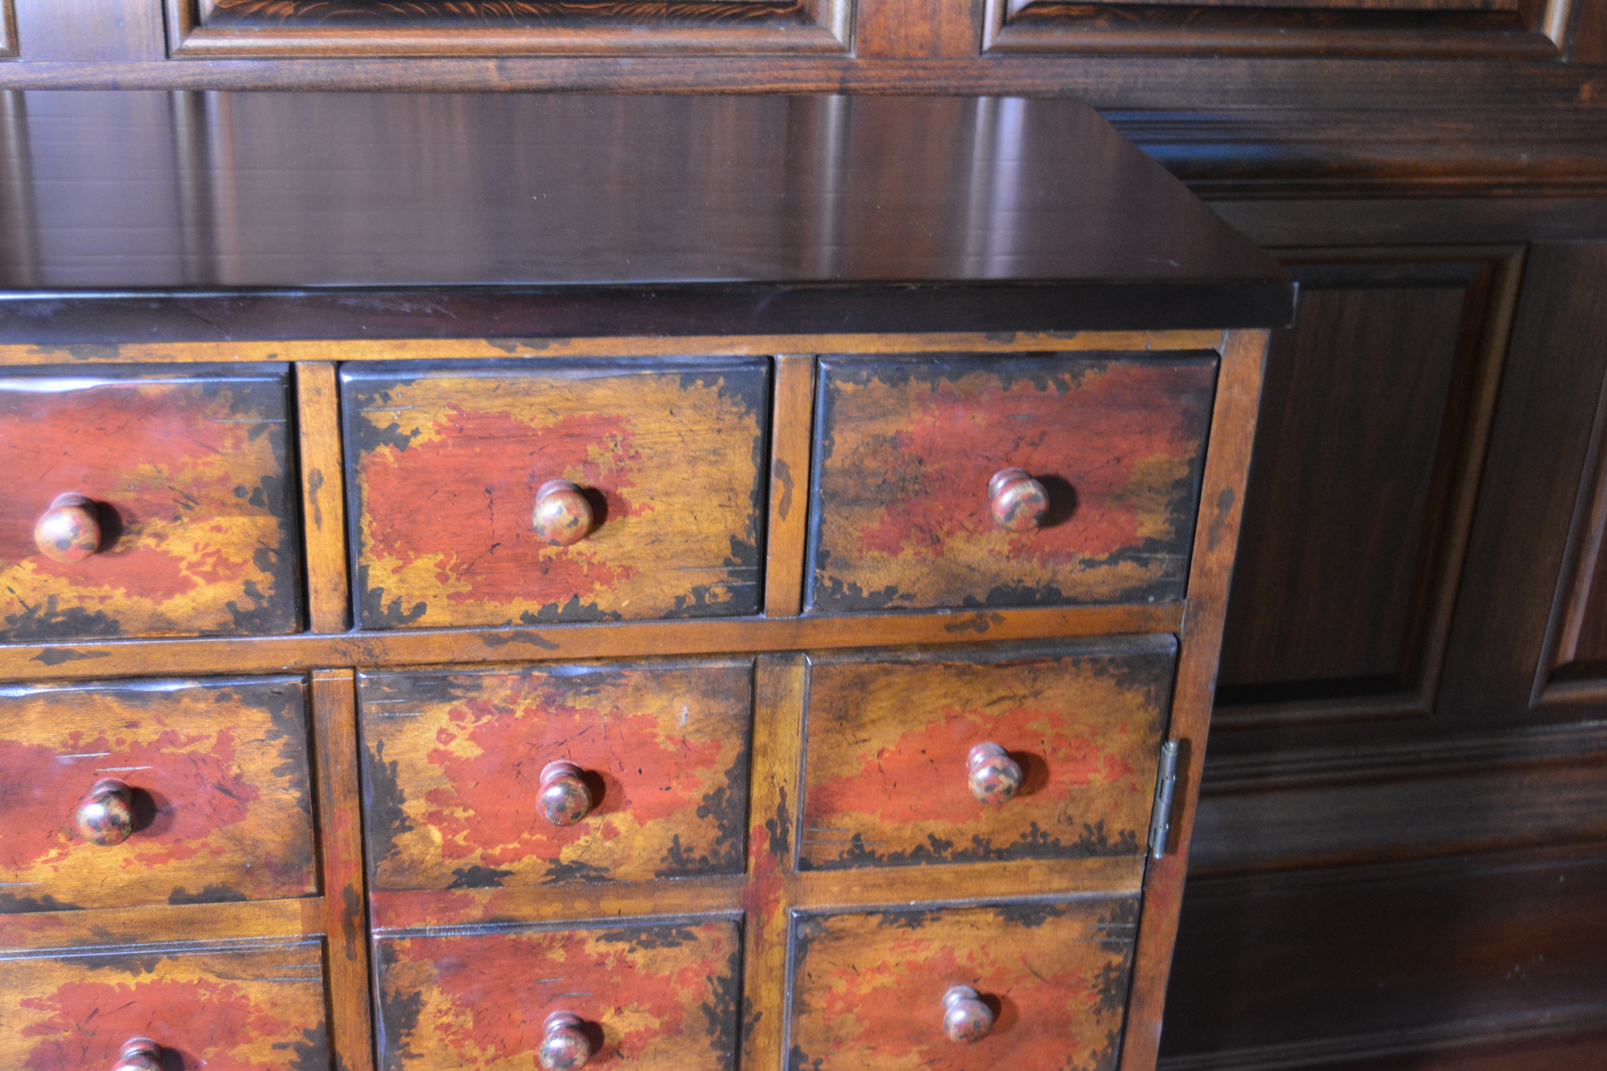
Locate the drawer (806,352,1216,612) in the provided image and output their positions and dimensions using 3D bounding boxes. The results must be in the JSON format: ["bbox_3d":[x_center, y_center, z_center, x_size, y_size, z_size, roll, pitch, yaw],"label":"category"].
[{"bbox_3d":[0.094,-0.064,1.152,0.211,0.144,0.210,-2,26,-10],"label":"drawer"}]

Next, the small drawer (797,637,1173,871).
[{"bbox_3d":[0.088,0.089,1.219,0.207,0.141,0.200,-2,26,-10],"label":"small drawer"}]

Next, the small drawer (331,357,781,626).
[{"bbox_3d":[-0.137,-0.057,1.112,0.210,0.146,0.210,-2,26,-10],"label":"small drawer"}]

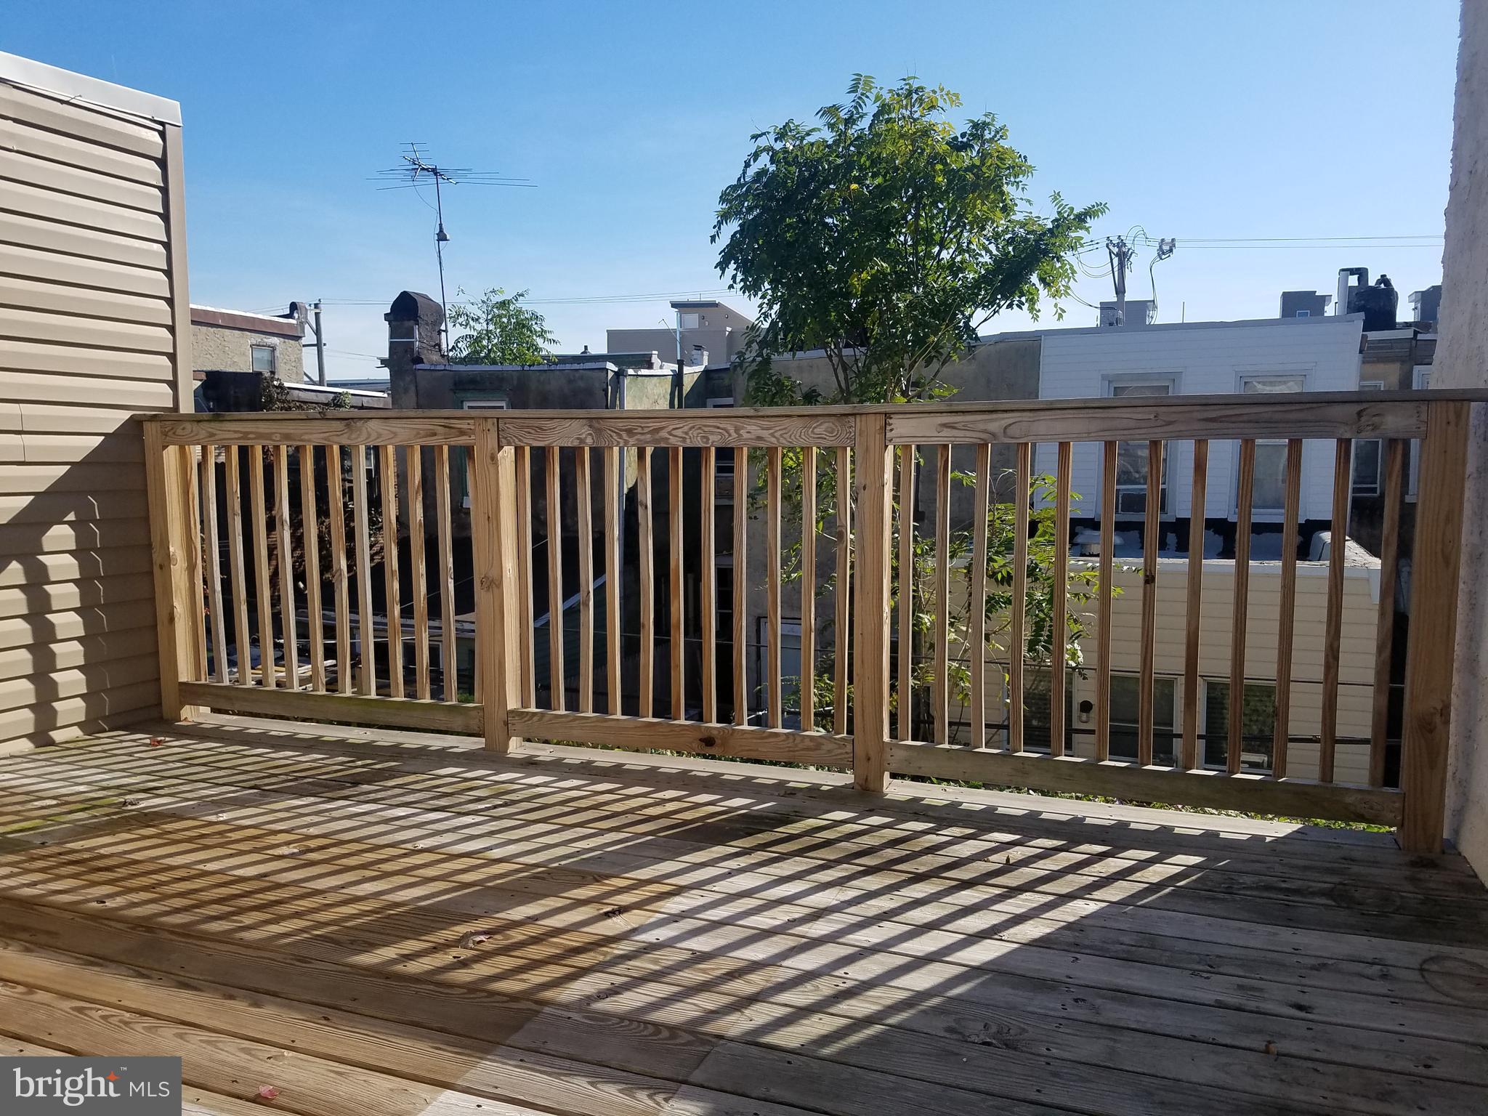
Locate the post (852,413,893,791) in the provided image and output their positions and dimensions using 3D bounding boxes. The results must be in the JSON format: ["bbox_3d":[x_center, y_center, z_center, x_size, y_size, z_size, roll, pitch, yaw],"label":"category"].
[{"bbox_3d":[0.380,0.133,3.269,0.089,1.112,0.089,2,7,21],"label":"post"}]

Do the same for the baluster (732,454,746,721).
[{"bbox_3d":[-0.014,0.089,3.423,0.034,0.944,0.034,2,7,21],"label":"baluster"}]

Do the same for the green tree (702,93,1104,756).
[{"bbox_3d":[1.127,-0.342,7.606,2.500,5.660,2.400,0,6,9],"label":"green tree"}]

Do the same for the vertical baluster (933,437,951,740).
[{"bbox_3d":[0.567,0.107,3.206,0.034,0.944,0.034,2,7,21],"label":"vertical baluster"}]

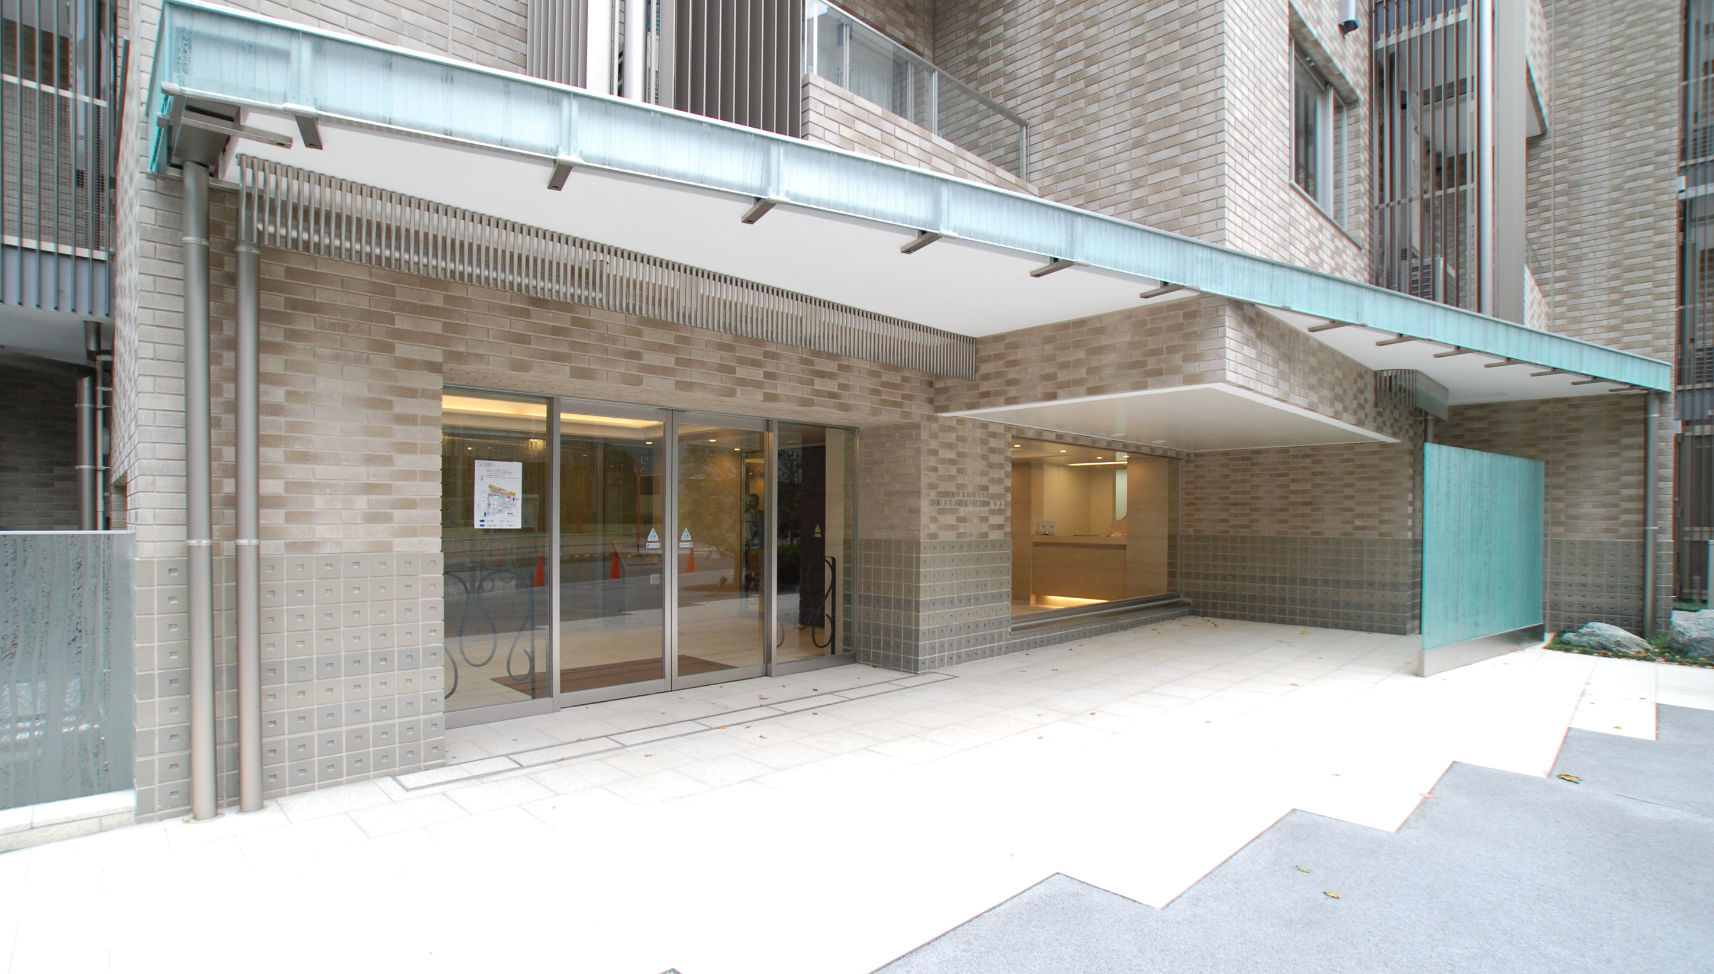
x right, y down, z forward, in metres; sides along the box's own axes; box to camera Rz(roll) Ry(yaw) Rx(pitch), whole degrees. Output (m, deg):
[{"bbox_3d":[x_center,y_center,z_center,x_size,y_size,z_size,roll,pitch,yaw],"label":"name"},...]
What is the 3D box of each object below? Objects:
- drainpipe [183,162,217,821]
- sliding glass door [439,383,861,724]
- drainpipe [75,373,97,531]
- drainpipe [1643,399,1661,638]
[{"bbox_3d":[-2.991,0.015,3.485,0.090,2.990,0.090,1,-2,-41],"label":"drainpipe"},{"bbox_3d":[-1.341,0.497,6.051,3.514,2.194,0.120,1,-2,-41],"label":"sliding glass door"},{"bbox_3d":[-7.068,0.290,6.988,0.115,2.658,0.115,1,-2,-41],"label":"drainpipe"},{"bbox_3d":[8.948,0.332,8.593,0.100,2.805,0.100,1,-2,-41],"label":"drainpipe"}]

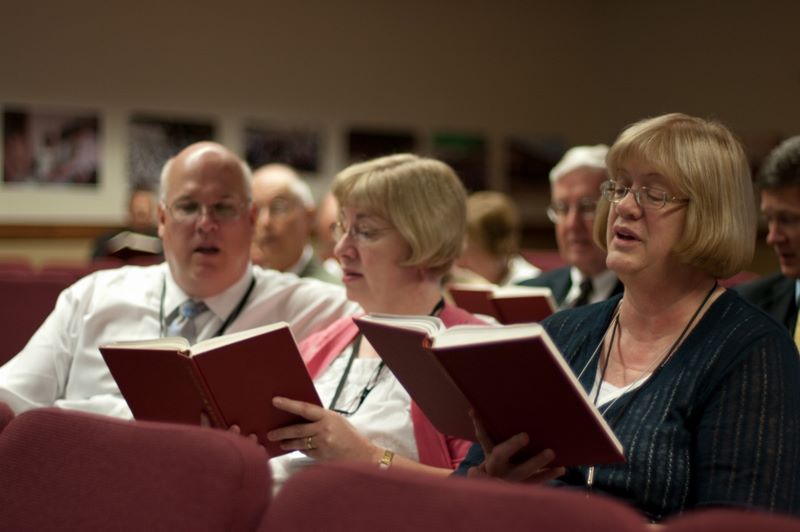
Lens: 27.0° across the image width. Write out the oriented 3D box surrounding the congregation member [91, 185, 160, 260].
[{"bbox_3d":[-1.547,0.187,9.669,0.560,1.320,0.720,1,2,9],"label":"congregation member"}]

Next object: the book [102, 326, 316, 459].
[{"bbox_3d":[-0.286,0.209,2.584,0.321,0.228,0.059,-7,36,19],"label":"book"}]

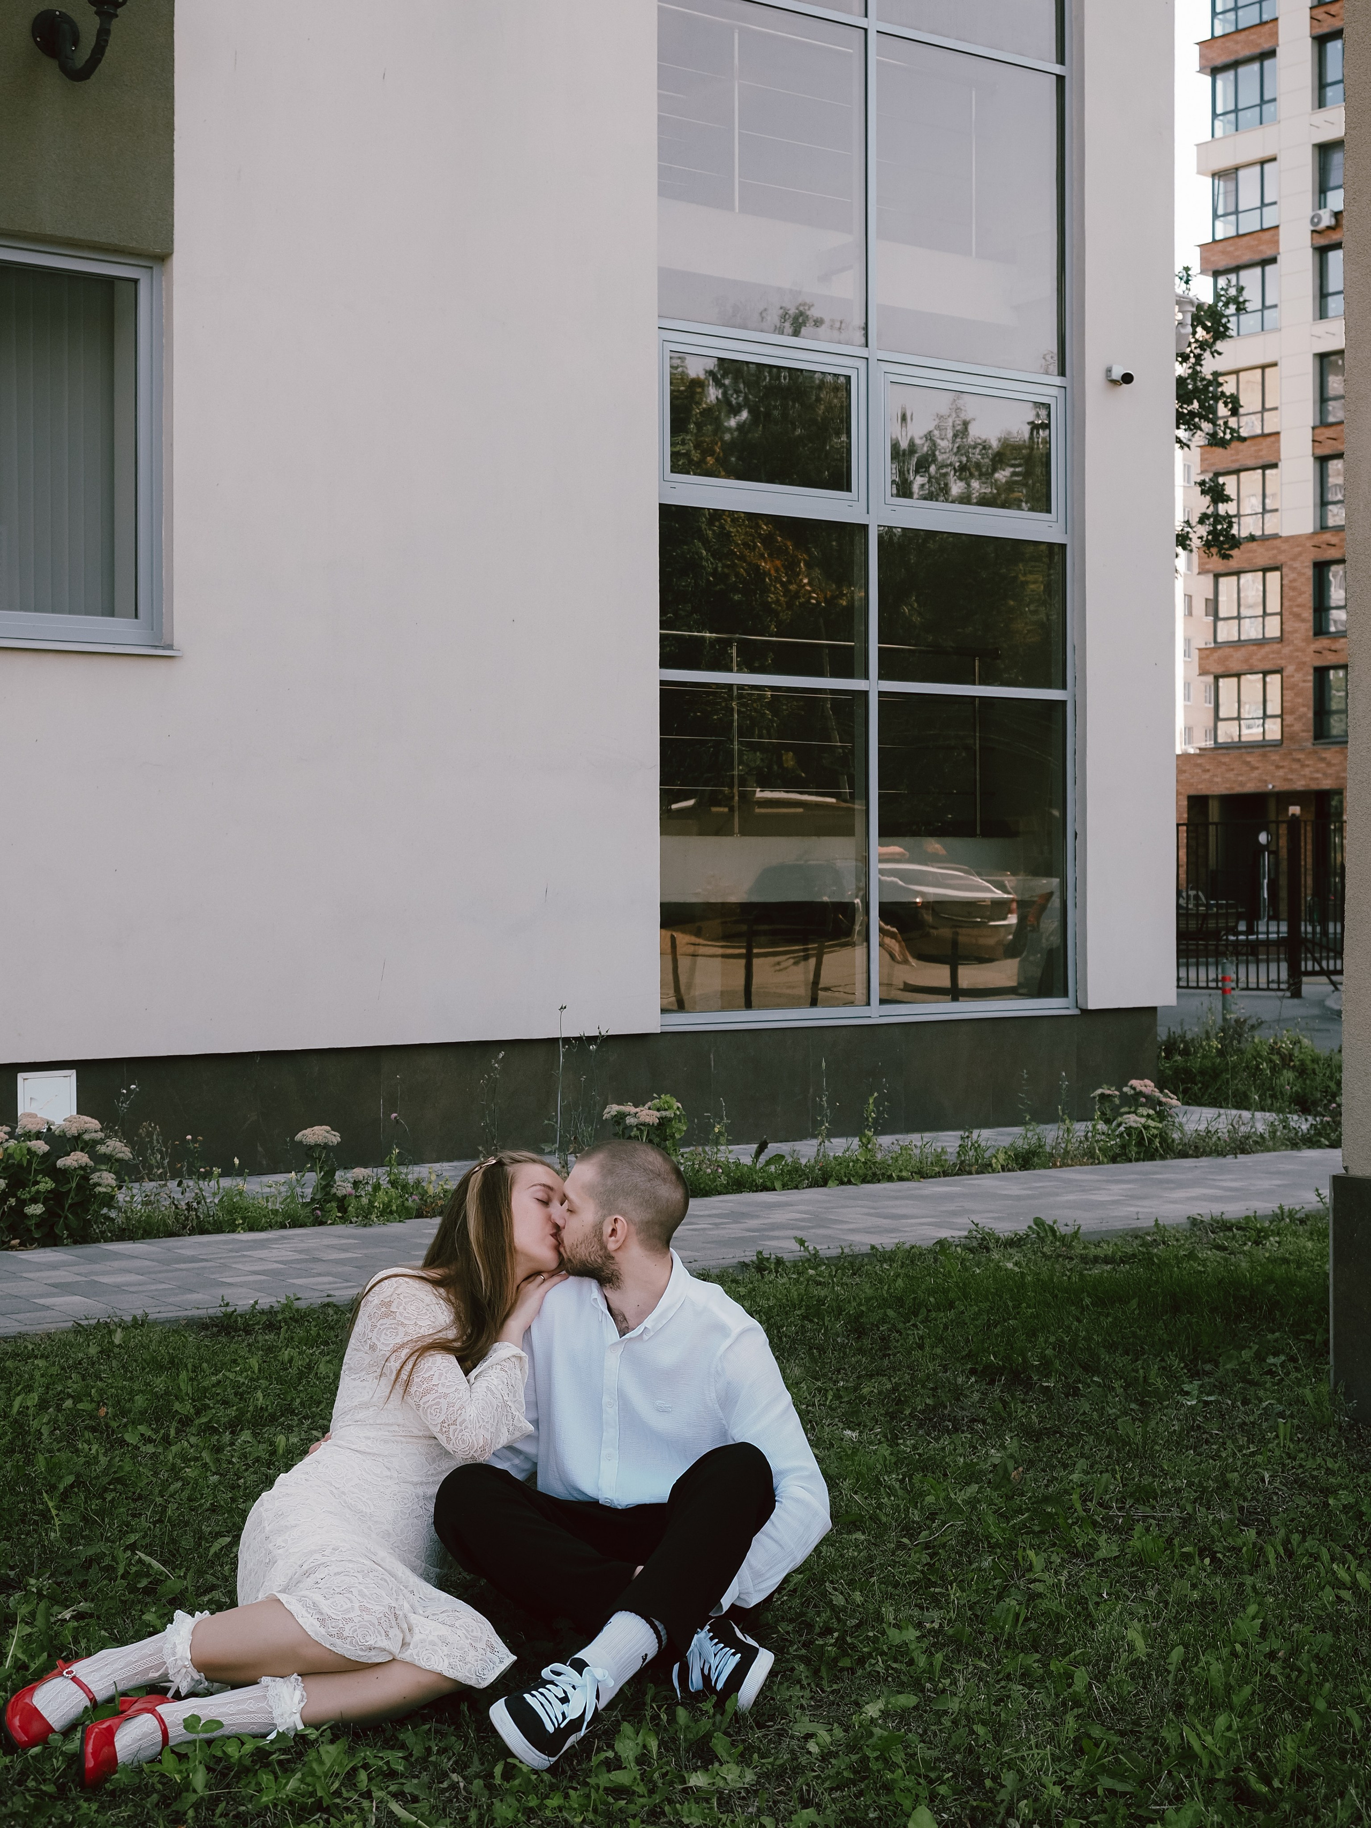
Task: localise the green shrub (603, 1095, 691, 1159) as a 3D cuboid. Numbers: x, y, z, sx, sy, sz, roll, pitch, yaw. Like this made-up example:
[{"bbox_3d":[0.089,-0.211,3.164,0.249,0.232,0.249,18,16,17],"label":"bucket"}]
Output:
[{"bbox_3d":[-0.170,0.975,10.500,0.360,0.390,0.340,0,1,0],"label":"green shrub"}]

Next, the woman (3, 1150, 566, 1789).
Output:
[{"bbox_3d":[-0.645,0.825,3.880,0.840,0.840,0.620,-1,1,-40],"label":"woman"}]

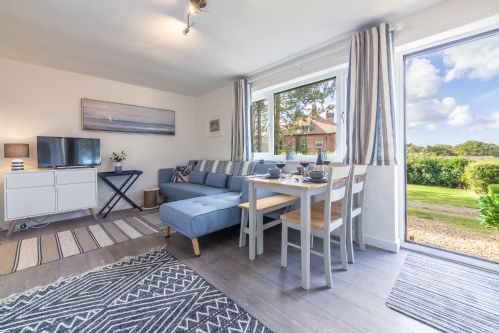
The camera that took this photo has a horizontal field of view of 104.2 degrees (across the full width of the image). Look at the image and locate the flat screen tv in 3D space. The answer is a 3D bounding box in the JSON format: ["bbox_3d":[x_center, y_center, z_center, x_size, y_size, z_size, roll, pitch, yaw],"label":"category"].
[{"bbox_3d":[-2.728,-0.195,2.980,0.720,0.475,0.130,-3,4,-43],"label":"flat screen tv"}]

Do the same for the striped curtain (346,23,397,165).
[{"bbox_3d":[1.272,-0.711,2.055,0.430,1.370,0.140,2,4,44],"label":"striped curtain"}]

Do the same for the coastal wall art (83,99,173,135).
[{"bbox_3d":[-2.188,-0.898,3.734,1.510,0.525,0.035,-3,4,-43],"label":"coastal wall art"}]

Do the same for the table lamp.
[{"bbox_3d":[-3.129,-0.118,2.620,0.215,0.370,0.215,-3,4,-43],"label":"table lamp"}]

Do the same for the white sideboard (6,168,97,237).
[{"bbox_3d":[-2.859,0.456,2.888,0.920,0.800,0.360,-3,4,-43],"label":"white sideboard"}]

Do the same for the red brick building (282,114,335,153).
[{"bbox_3d":[5.892,-2.402,17.000,6.300,4.500,5.200,1,3,30],"label":"red brick building"}]

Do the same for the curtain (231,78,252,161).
[{"bbox_3d":[-0.140,-0.809,3.443,0.420,1.380,0.130,2,4,44],"label":"curtain"}]

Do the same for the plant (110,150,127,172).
[{"bbox_3d":[-2.298,-0.095,3.408,0.220,0.375,0.220,-3,4,-43],"label":"plant"}]

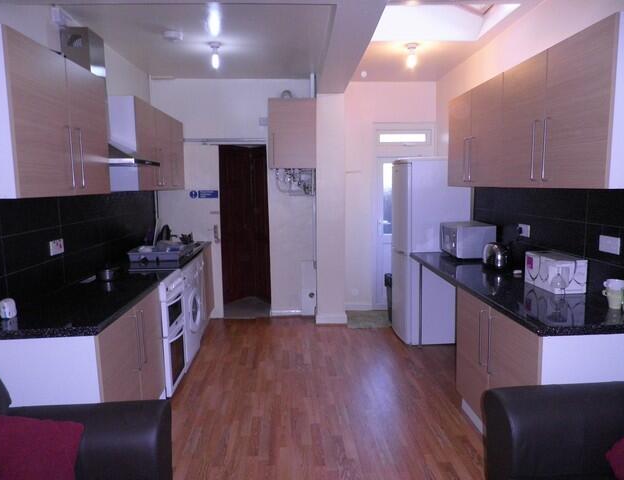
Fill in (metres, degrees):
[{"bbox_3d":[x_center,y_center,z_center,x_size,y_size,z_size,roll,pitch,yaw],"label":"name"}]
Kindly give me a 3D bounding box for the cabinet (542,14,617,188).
[{"bbox_3d":[1.429,-0.618,2.143,0.330,0.720,0.500,-1,7,-2],"label":"cabinet"}]

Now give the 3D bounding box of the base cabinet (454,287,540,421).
[{"bbox_3d":[1.315,0.803,2.571,0.580,0.870,1.000,-1,7,-2],"label":"base cabinet"}]

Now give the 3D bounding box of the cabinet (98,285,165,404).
[{"bbox_3d":[-1.348,0.822,2.706,0.588,0.820,1.026,-1,7,-2],"label":"cabinet"}]

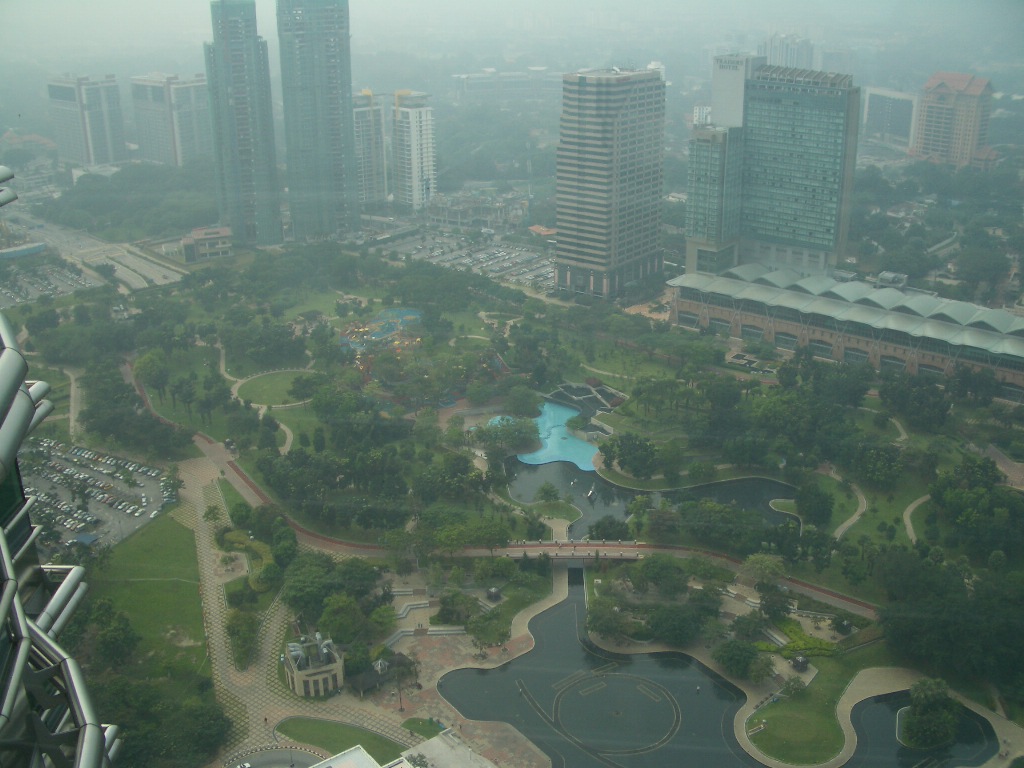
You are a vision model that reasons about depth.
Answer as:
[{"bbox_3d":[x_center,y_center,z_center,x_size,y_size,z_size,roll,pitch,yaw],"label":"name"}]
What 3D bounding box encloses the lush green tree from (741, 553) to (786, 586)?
[{"bbox_3d":[75.180,55.440,309.390,13.400,8.800,13.400,5,22,14],"label":"lush green tree"}]

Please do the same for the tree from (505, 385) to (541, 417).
[{"bbox_3d":[4.810,7.270,431.420,14.800,11.500,14.800,-1,21,1],"label":"tree"}]

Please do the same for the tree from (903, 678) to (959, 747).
[{"bbox_3d":[98.530,77.800,244.290,12.600,14.000,12.600,9,24,24],"label":"tree"}]

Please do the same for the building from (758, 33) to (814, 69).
[{"bbox_3d":[446.250,-515.370,1677.130,72.000,90.000,42.000,12,24,28],"label":"building"}]

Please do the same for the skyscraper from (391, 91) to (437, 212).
[{"bbox_3d":[-76.000,-179.620,807.360,26.000,93.000,24.000,20,29,41],"label":"skyscraper"}]

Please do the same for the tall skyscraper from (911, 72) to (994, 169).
[{"bbox_3d":[377.510,-225.070,889.370,19.000,81.000,62.000,-11,23,-23],"label":"tall skyscraper"}]

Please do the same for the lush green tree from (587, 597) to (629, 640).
[{"bbox_3d":[26.630,65.530,288.710,11.300,11.000,11.300,2,21,6],"label":"lush green tree"}]

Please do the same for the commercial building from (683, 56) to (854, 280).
[{"bbox_3d":[143.190,-110.300,576.120,79.000,131.000,34.000,17,27,38],"label":"commercial building"}]

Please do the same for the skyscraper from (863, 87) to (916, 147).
[{"bbox_3d":[427.770,-296.380,1156.800,20.000,58.000,81.000,-6,22,-15],"label":"skyscraper"}]

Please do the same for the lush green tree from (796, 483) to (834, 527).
[{"bbox_3d":[100.150,40.330,341.860,11.900,12.500,11.900,6,22,17],"label":"lush green tree"}]

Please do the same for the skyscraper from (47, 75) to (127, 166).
[{"bbox_3d":[-410.040,-253.700,1002.190,60.000,85.000,37.000,16,27,37],"label":"skyscraper"}]

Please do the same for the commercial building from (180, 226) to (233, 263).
[{"bbox_3d":[-203.850,-92.540,689.340,31.000,16.000,16.000,-13,25,-31],"label":"commercial building"}]

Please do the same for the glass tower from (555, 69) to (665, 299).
[{"bbox_3d":[57.030,-119.050,606.960,38.500,125.000,56.000,15,26,34],"label":"glass tower"}]

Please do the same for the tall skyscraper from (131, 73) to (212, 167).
[{"bbox_3d":[-338.800,-266.590,1041.270,55.000,86.000,53.000,13,25,31],"label":"tall skyscraper"}]

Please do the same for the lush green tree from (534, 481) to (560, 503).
[{"bbox_3d":[12.390,37.210,361.150,8.800,6.800,8.800,0,21,2],"label":"lush green tree"}]

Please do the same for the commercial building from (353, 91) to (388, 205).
[{"bbox_3d":[-116.430,-185.490,819.130,31.000,89.000,24.000,-20,28,-39],"label":"commercial building"}]

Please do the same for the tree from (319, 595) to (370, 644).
[{"bbox_3d":[-46.480,65.000,286.180,13.400,11.500,13.400,-5,22,-10],"label":"tree"}]

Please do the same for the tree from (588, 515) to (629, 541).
[{"bbox_3d":[31.610,47.830,335.730,13.300,10.000,13.300,2,21,6],"label":"tree"}]

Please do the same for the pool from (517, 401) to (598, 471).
[{"bbox_3d":[16.820,20.370,413.000,33.000,1.200,66.000,-1,21,0],"label":"pool"}]

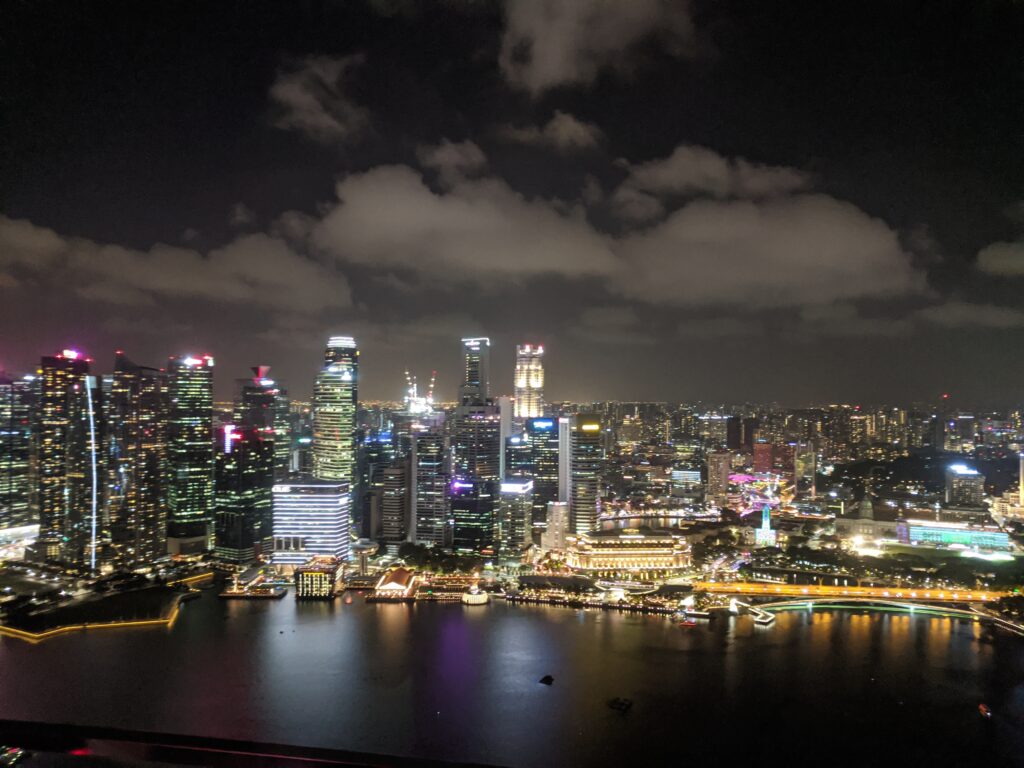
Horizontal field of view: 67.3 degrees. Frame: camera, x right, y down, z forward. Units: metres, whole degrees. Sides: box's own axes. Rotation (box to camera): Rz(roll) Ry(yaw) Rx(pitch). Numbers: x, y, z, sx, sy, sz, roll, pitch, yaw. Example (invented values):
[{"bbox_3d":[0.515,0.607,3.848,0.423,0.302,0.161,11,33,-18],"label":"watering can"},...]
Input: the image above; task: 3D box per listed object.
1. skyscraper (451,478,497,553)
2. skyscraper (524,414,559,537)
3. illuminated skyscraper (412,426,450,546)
[{"bbox_3d":[-46.790,161.840,942.490,43.000,93.000,40.000,0,-1,17],"label":"skyscraper"},{"bbox_3d":[40.650,130.620,1033.220,46.000,171.000,38.000,0,-1,0],"label":"skyscraper"},{"bbox_3d":[-99.130,129.460,950.020,38.000,158.000,32.000,0,-1,13],"label":"illuminated skyscraper"}]

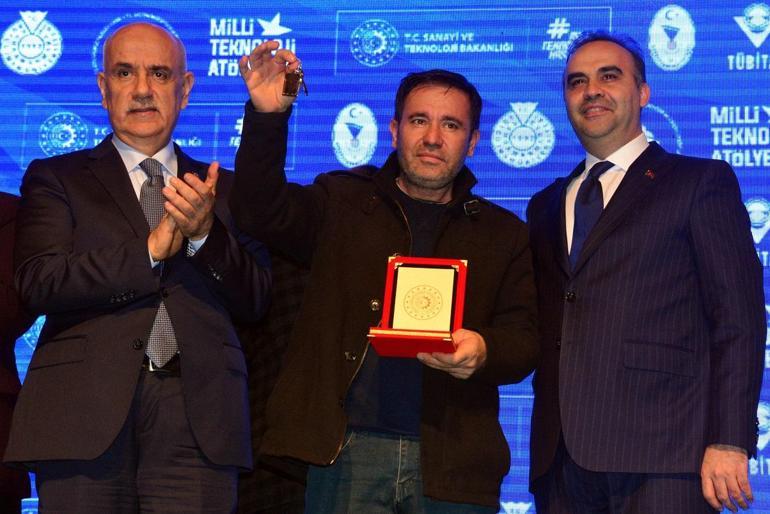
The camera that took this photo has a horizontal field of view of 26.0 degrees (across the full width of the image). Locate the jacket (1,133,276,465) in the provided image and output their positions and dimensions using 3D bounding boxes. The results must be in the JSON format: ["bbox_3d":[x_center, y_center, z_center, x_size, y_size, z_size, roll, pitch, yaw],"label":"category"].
[{"bbox_3d":[-0.519,0.081,3.500,0.570,0.735,0.410,5,-10,-20],"label":"jacket"}]

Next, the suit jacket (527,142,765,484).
[{"bbox_3d":[0.563,0.097,3.650,0.560,0.760,0.340,-6,-12,38],"label":"suit jacket"}]

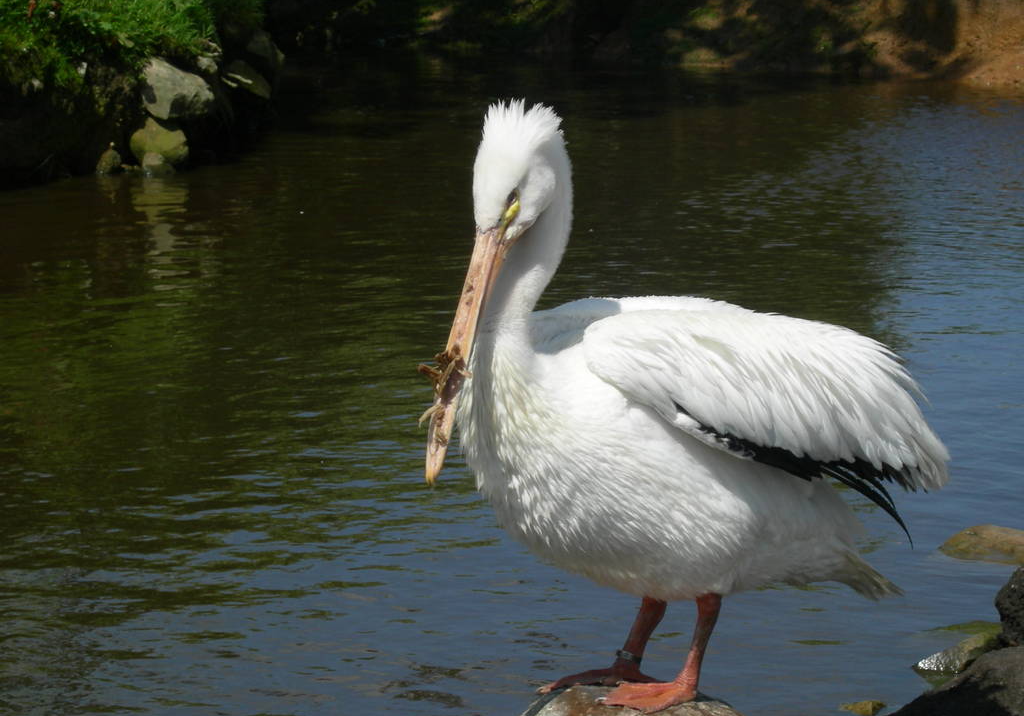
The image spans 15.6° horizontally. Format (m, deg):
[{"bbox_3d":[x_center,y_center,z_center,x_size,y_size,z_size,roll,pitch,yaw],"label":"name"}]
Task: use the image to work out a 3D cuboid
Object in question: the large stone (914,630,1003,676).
[{"bbox_3d":[0.695,0.463,5.800,0.160,0.085,0.140,0,9,0],"label":"large stone"}]

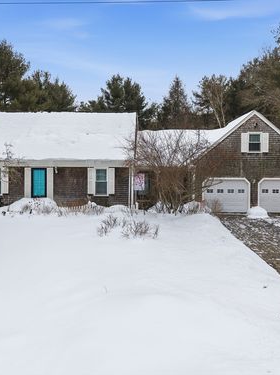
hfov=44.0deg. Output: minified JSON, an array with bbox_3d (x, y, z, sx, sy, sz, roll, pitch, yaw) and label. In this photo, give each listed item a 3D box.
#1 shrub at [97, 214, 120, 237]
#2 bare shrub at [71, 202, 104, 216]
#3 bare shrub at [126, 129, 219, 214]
[{"bbox_3d":[-1.108,1.337,12.200,0.809,0.774,0.750,0,0,2],"label":"shrub"},{"bbox_3d":[-2.907,1.218,19.200,1.883,0.775,1.200,0,0,2],"label":"bare shrub"},{"bbox_3d":[1.762,-0.868,18.800,4.989,4.663,4.200,0,0,2],"label":"bare shrub"}]

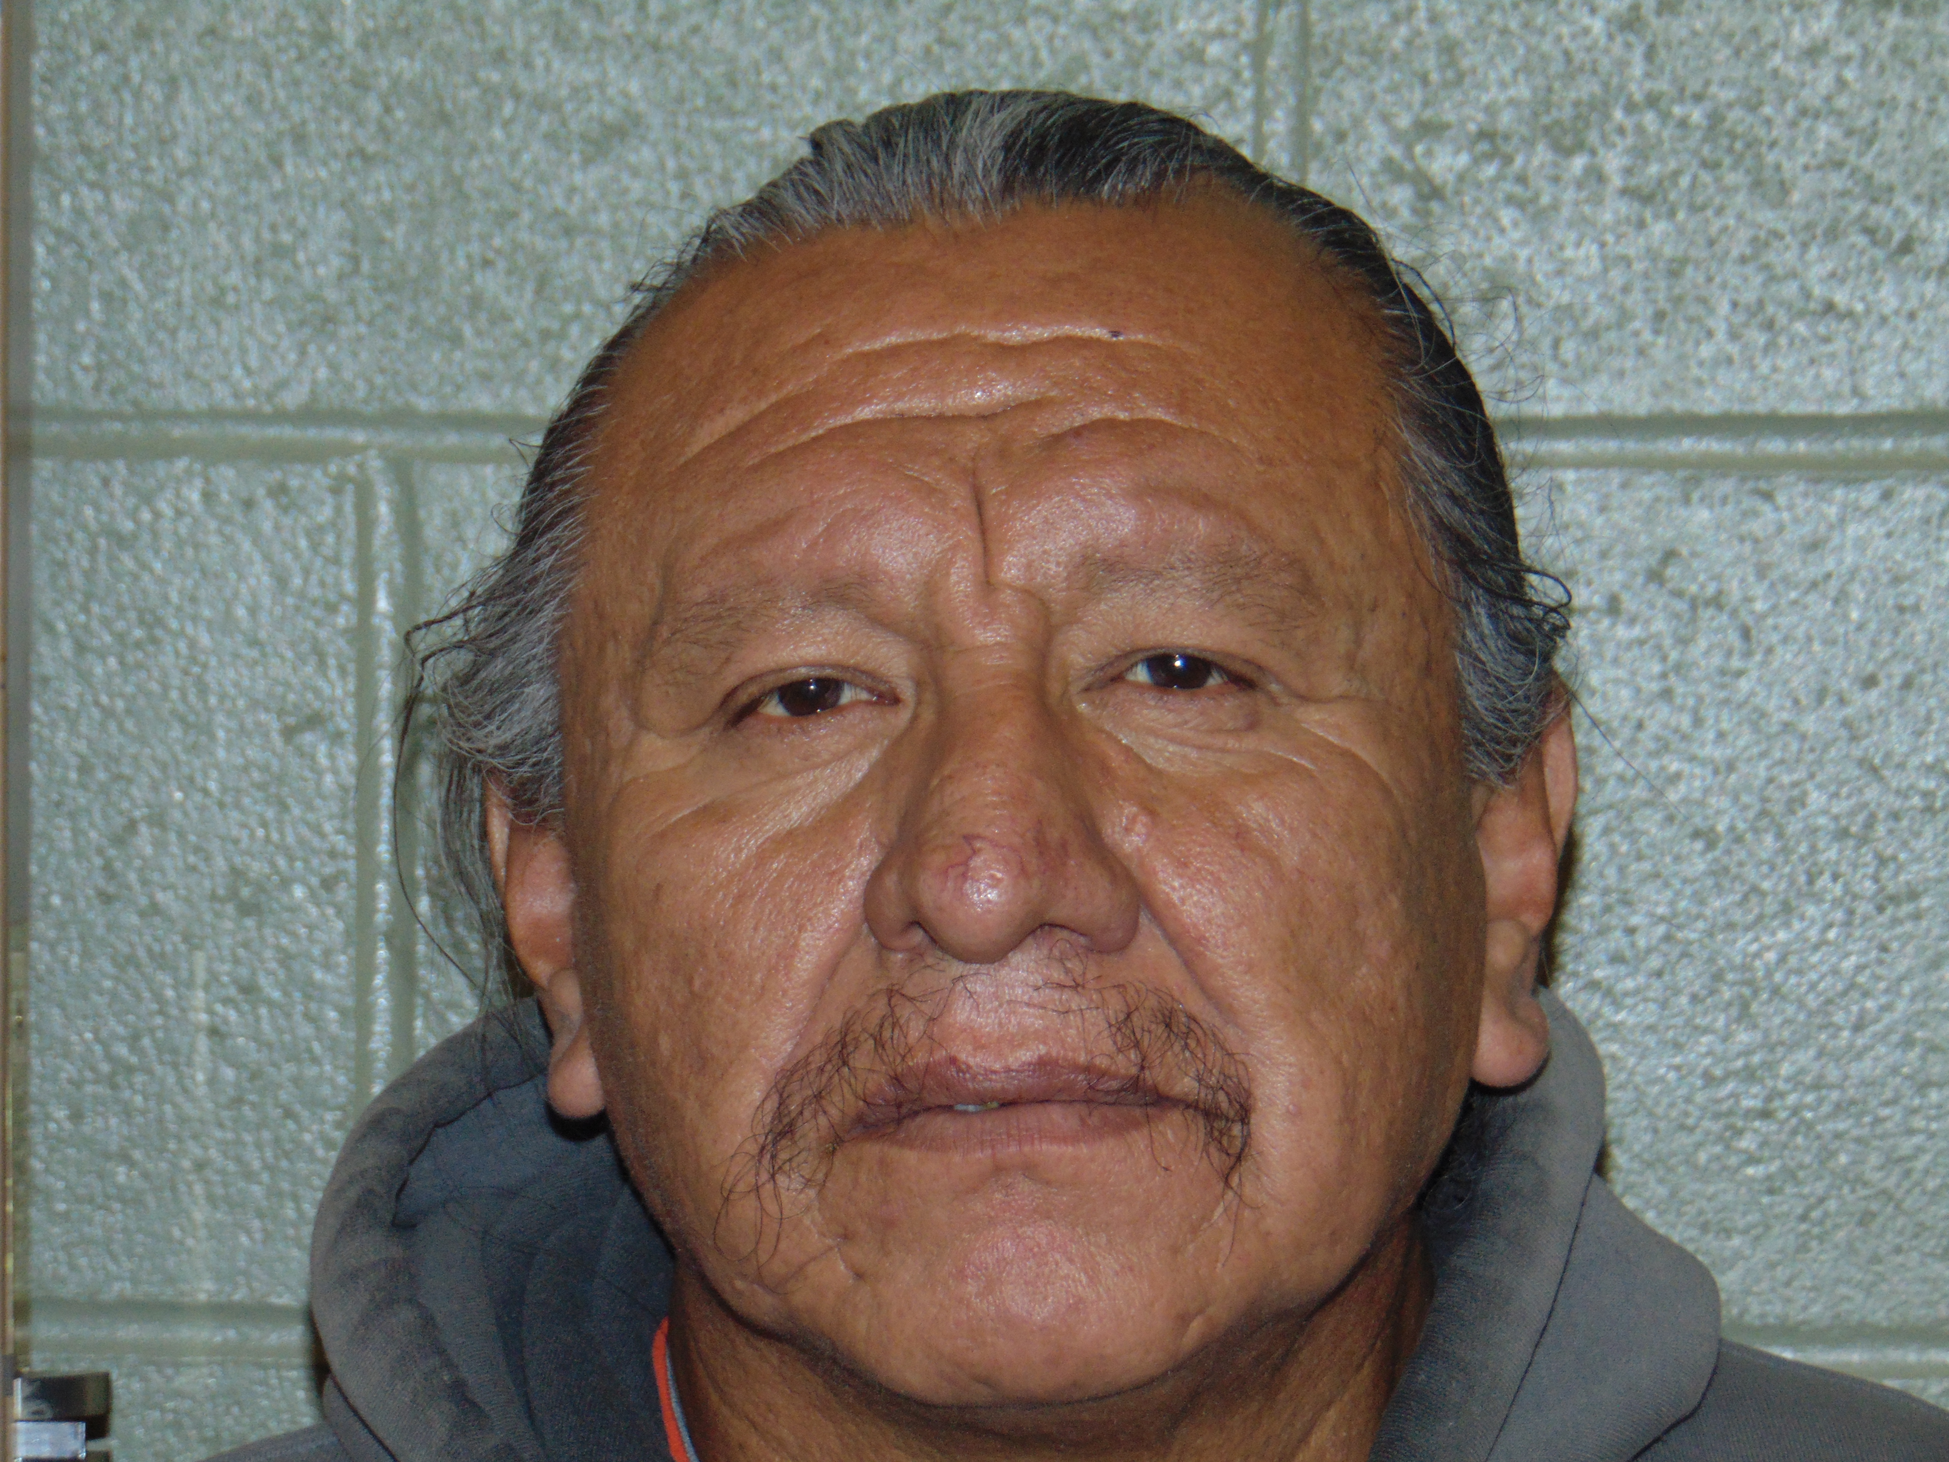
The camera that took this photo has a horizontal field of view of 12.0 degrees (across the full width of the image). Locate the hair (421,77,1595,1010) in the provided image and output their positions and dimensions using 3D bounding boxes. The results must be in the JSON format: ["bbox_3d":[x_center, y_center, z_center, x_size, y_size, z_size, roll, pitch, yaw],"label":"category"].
[{"bbox_3d":[0.004,-0.024,1.735,0.210,0.195,0.195,-3,-10,3],"label":"hair"}]

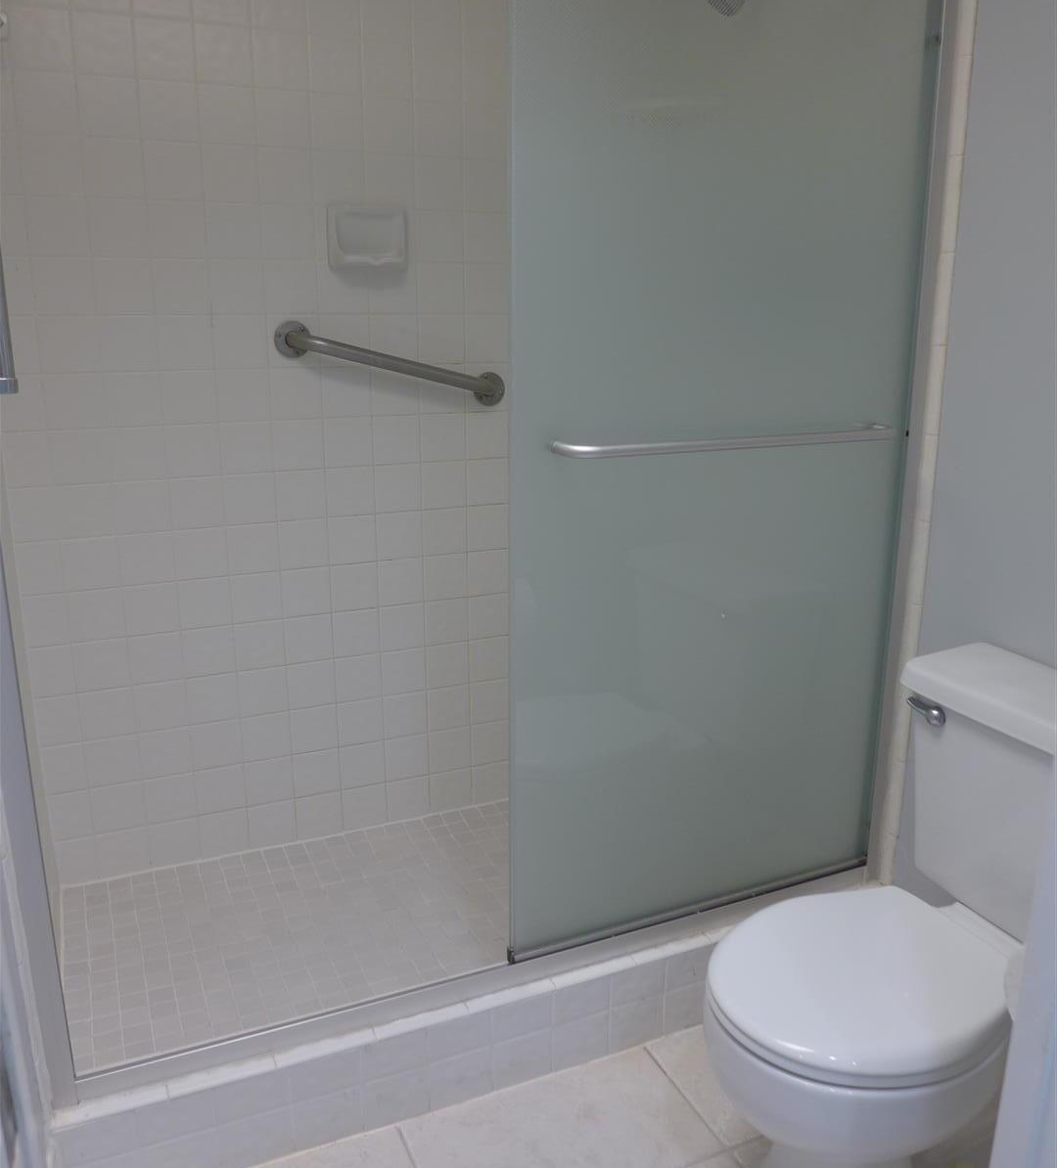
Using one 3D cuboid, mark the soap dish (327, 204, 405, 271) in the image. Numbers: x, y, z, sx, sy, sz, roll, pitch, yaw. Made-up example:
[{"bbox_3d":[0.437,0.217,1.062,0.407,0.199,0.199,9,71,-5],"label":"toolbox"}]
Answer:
[{"bbox_3d":[-0.331,-0.728,2.054,0.168,0.123,0.050,-5,14,-23],"label":"soap dish"}]

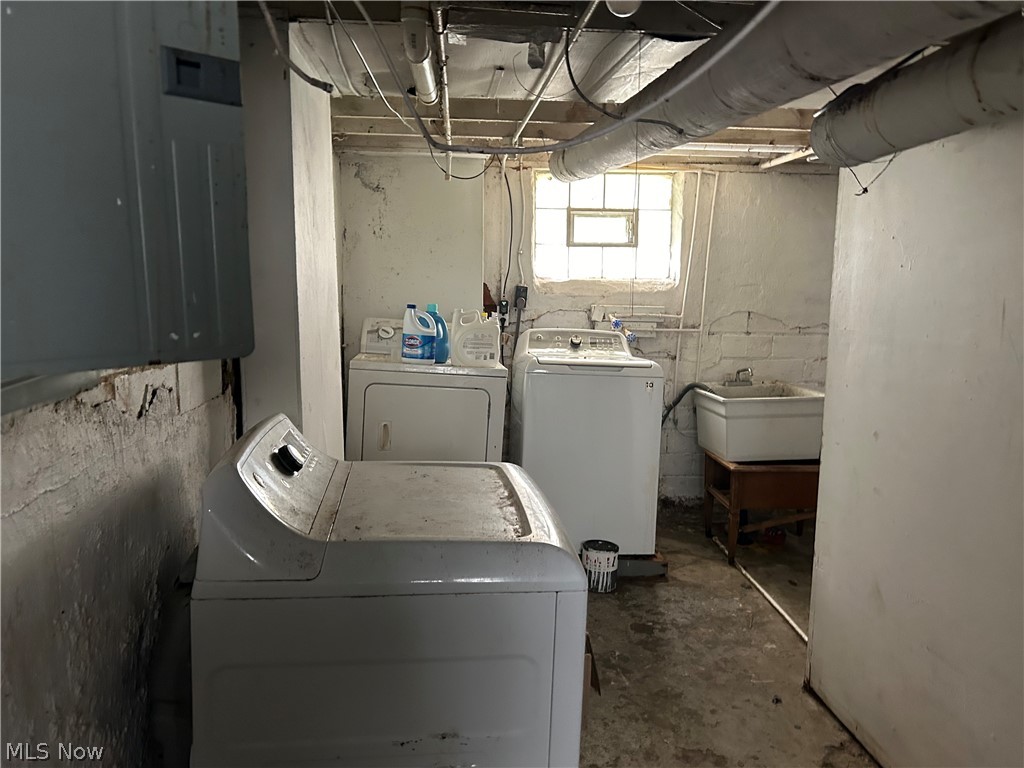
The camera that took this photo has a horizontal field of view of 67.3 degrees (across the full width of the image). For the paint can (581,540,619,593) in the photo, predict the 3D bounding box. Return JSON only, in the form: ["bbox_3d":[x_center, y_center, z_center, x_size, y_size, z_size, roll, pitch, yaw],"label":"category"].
[{"bbox_3d":[0.415,0.852,3.580,0.170,0.194,0.170,1,7,0],"label":"paint can"}]

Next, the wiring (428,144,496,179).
[{"bbox_3d":[-0.270,-1.215,4.200,0.370,0.180,0.060,0,7,-4],"label":"wiring"}]

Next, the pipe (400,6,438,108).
[{"bbox_3d":[-0.322,-1.171,2.780,0.095,0.095,1.104,0,8,-4],"label":"pipe"}]

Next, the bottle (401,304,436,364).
[{"bbox_3d":[-0.444,-0.235,3.685,0.162,0.280,0.105,1,8,0],"label":"bottle"}]

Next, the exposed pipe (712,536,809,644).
[{"bbox_3d":[1.156,0.946,3.683,0.024,0.024,1.244,0,8,-2],"label":"exposed pipe"}]

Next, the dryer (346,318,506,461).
[{"bbox_3d":[-0.438,0.233,4.030,0.737,1.090,0.700,1,8,-6],"label":"dryer"}]

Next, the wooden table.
[{"bbox_3d":[1.391,0.643,4.146,0.570,0.505,0.450,0,7,-4],"label":"wooden table"}]

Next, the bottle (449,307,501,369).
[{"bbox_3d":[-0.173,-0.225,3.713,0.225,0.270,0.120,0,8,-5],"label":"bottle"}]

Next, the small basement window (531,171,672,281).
[{"bbox_3d":[0.538,-0.915,4.470,0.815,0.635,0.100,0,7,-4],"label":"small basement window"}]

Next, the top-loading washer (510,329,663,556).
[{"bbox_3d":[0.359,0.276,4.086,0.680,1.100,0.680,1,7,-6],"label":"top-loading washer"}]

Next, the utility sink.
[{"bbox_3d":[1.291,0.210,4.165,0.530,0.325,0.490,0,8,-7],"label":"utility sink"}]

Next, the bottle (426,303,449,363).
[{"bbox_3d":[-0.371,-0.238,3.660,0.145,0.285,0.090,2,7,-4],"label":"bottle"}]

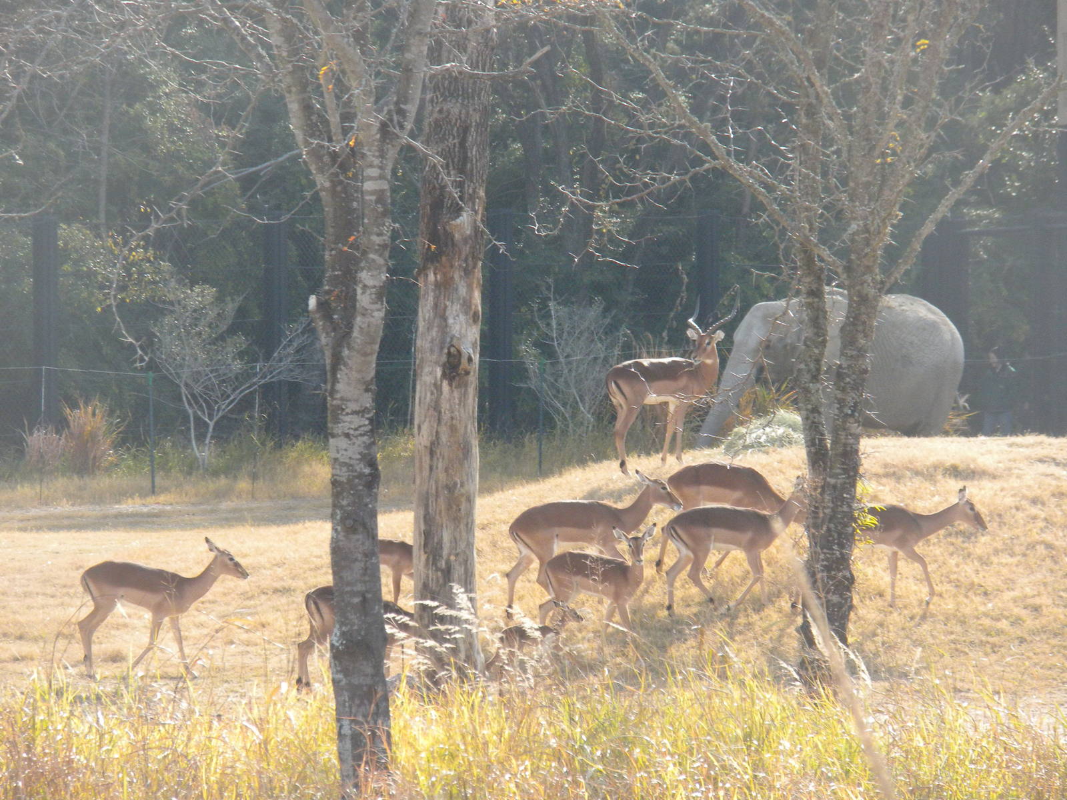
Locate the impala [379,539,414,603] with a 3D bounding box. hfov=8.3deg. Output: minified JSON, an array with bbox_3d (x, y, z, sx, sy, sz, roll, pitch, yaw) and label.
[{"bbox_3d":[-1.104,1.496,65.000,1.000,0.880,0.280,0,1,-5],"label":"impala"}]

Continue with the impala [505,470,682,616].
[{"bbox_3d":[0.466,1.130,57.000,1.340,1.170,0.330,0,2,-10],"label":"impala"}]

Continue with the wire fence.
[{"bbox_3d":[-0.006,-0.755,97.000,14.000,3.640,0.300,0,1,0],"label":"wire fence"}]

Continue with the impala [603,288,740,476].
[{"bbox_3d":[1.199,-0.168,63.000,1.080,1.600,0.400,-1,2,-22],"label":"impala"}]

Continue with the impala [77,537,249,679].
[{"bbox_3d":[-2.825,1.588,56.000,1.280,1.080,0.320,0,2,-12],"label":"impala"}]

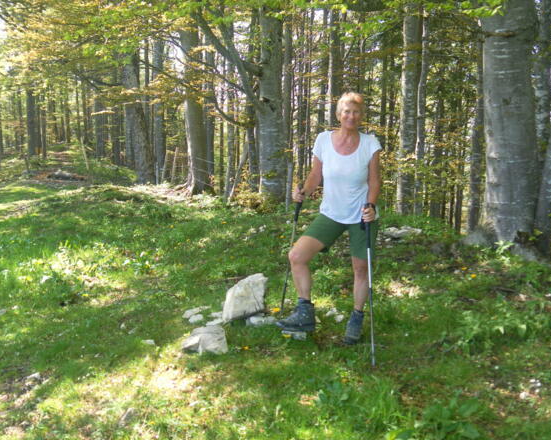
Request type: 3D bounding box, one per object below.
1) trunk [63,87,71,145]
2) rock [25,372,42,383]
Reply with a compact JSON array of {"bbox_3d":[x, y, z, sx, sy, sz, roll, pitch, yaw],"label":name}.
[{"bbox_3d":[-7.747,-3.863,22.000,0.230,2.100,0.230,0,8,0],"label":"trunk"},{"bbox_3d":[-1.395,0.908,3.420,0.100,0.050,0.080,0,9,0],"label":"rock"}]

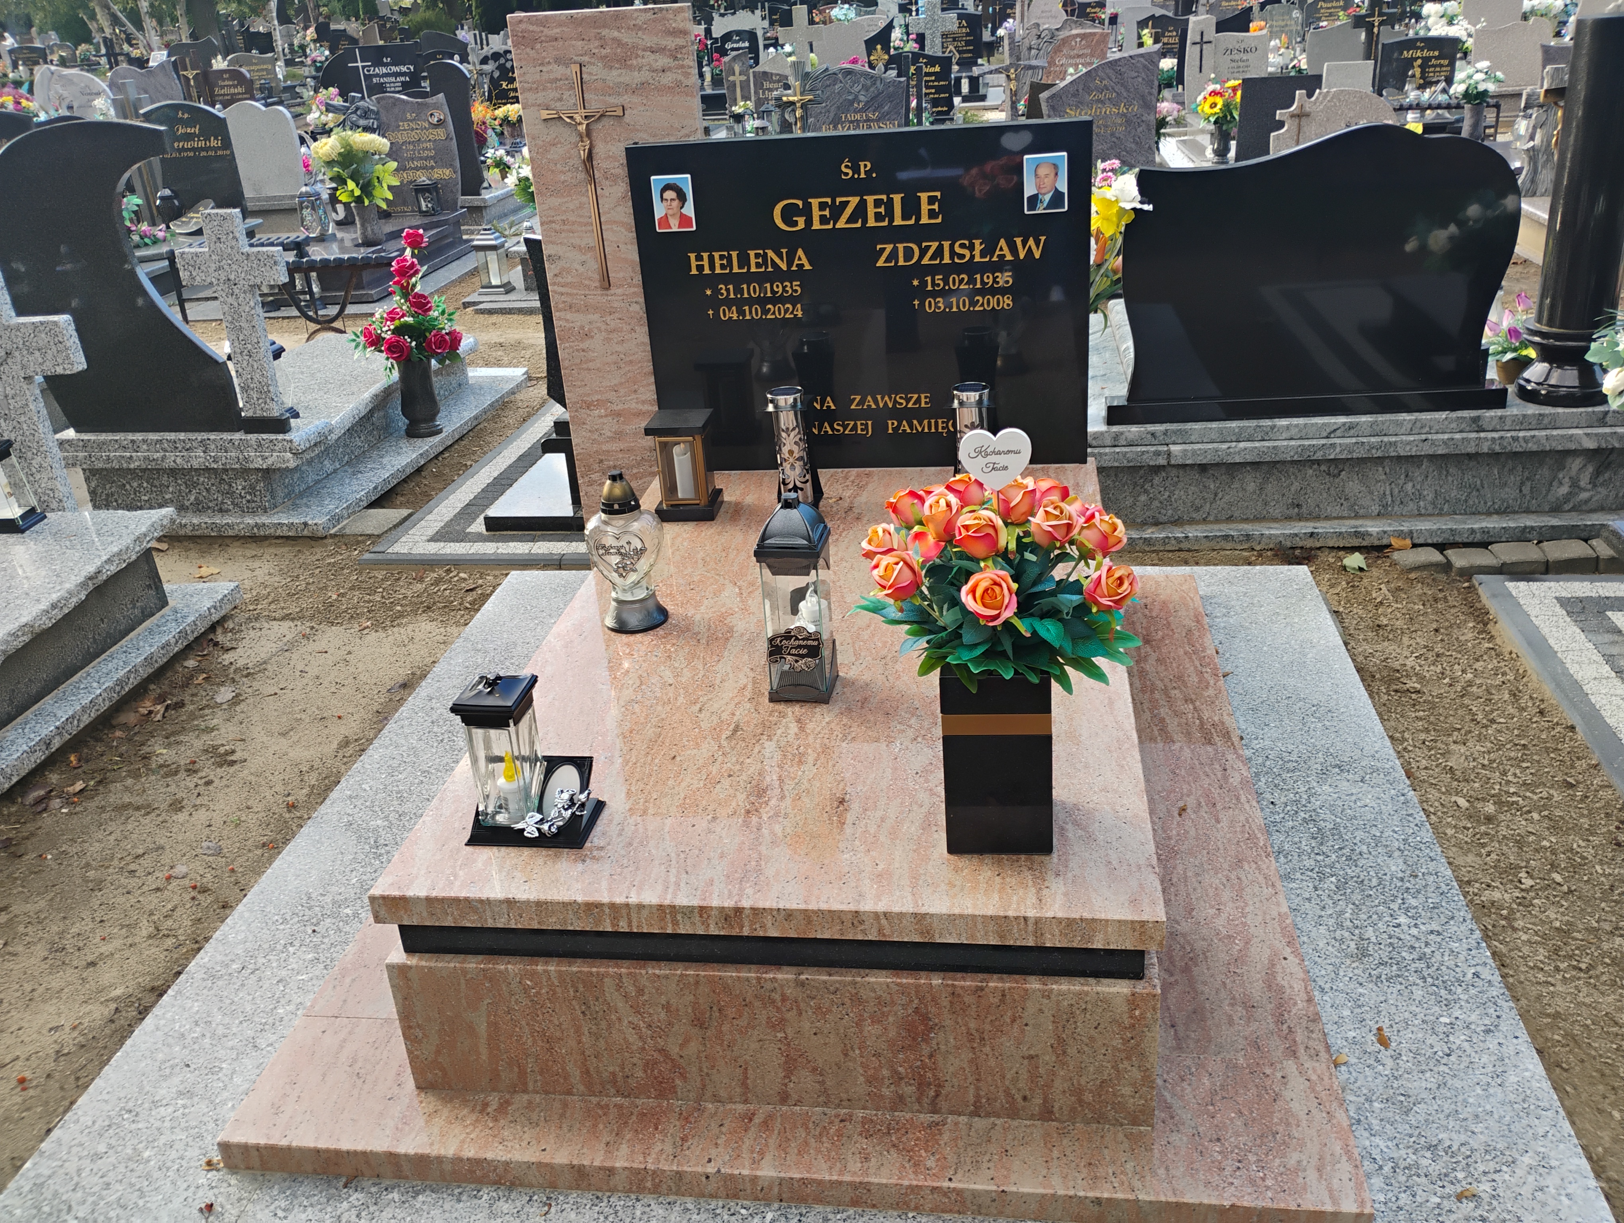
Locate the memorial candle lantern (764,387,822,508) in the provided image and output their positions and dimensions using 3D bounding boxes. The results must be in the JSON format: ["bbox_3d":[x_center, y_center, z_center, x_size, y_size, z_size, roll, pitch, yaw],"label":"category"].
[{"bbox_3d":[-0.044,-0.358,2.869,0.107,0.255,0.107,0,26,9],"label":"memorial candle lantern"}]

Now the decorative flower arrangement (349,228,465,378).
[{"bbox_3d":[-1.450,-1.125,4.749,0.387,0.479,0.347,0,26,9],"label":"decorative flower arrangement"}]

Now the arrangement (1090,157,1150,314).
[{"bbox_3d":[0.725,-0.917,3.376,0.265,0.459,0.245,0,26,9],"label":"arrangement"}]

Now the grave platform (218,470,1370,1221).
[{"bbox_3d":[0.058,0.357,2.609,1.569,0.051,1.895,0,26,9],"label":"grave platform"}]

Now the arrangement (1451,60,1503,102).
[{"bbox_3d":[4.122,-3.286,8.150,0.310,0.250,0.290,0,26,9],"label":"arrangement"}]

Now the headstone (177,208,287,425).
[{"bbox_3d":[-1.738,-0.888,4.061,0.352,0.673,0.092,3,27,7],"label":"headstone"}]

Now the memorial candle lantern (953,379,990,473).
[{"bbox_3d":[0.352,-0.361,2.887,0.105,0.268,0.105,0,26,9],"label":"memorial candle lantern"}]

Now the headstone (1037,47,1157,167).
[{"bbox_3d":[1.668,-2.863,7.627,0.673,0.724,0.102,0,26,9],"label":"headstone"}]

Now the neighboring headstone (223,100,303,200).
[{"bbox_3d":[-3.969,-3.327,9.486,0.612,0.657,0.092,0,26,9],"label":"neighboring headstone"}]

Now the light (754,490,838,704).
[{"bbox_3d":[-0.026,-0.027,2.081,0.109,0.338,0.107,0,26,9],"label":"light"}]

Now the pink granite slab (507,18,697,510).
[{"bbox_3d":[-0.404,-0.686,3.083,0.394,1.318,0.051,0,26,9],"label":"pink granite slab"}]

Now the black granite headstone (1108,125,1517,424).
[{"bbox_3d":[1.322,-0.886,3.479,1.050,0.745,0.095,-2,26,6],"label":"black granite headstone"}]

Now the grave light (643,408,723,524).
[{"bbox_3d":[-0.272,-0.321,2.873,0.133,0.210,0.133,1,26,12],"label":"grave light"}]

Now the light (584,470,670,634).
[{"bbox_3d":[-0.351,-0.121,2.486,0.145,0.295,0.130,-2,26,7],"label":"light"}]

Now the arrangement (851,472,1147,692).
[{"bbox_3d":[0.233,-0.042,1.611,0.342,0.250,0.306,0,26,9],"label":"arrangement"}]

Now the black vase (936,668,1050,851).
[{"bbox_3d":[0.256,0.175,1.796,0.143,0.277,0.143,-1,26,7],"label":"black vase"}]

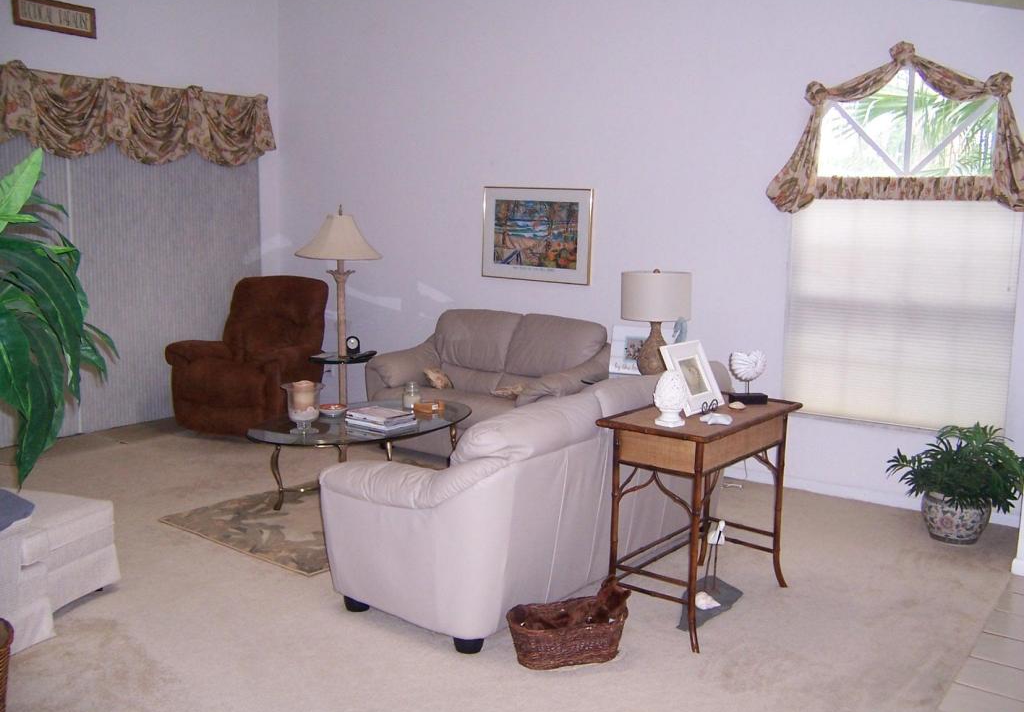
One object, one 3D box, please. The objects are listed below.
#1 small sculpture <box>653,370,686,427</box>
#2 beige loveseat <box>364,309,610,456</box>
[{"bbox_3d":[0.595,0.148,3.658,0.123,0.206,0.123,1,8,0],"label":"small sculpture"},{"bbox_3d":[-0.136,0.190,6.202,1.540,0.896,0.847,7,10,34],"label":"beige loveseat"}]

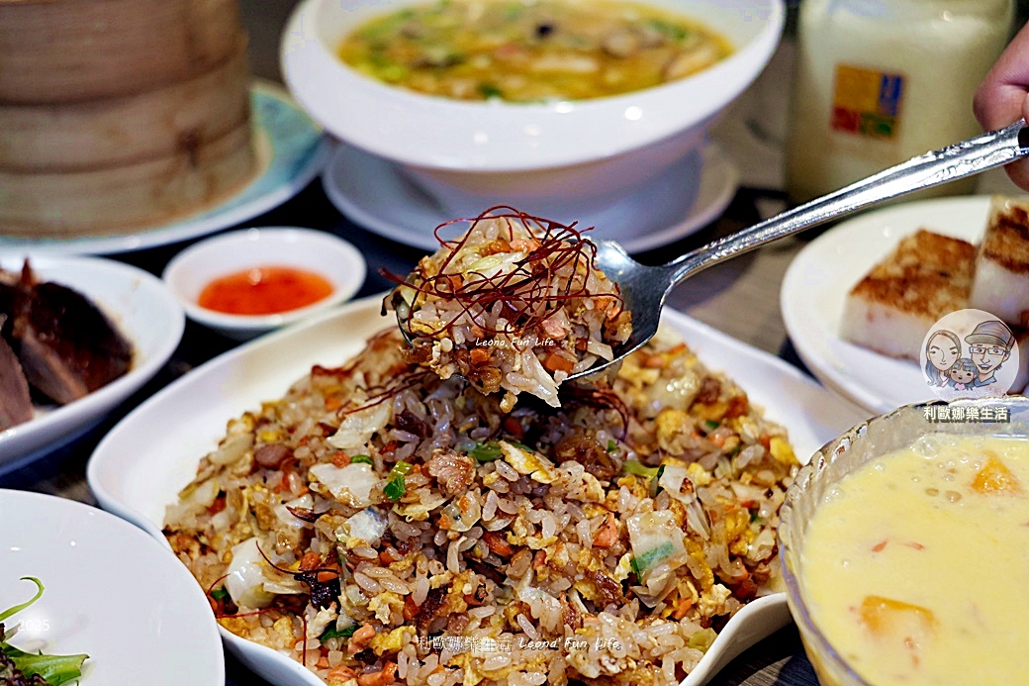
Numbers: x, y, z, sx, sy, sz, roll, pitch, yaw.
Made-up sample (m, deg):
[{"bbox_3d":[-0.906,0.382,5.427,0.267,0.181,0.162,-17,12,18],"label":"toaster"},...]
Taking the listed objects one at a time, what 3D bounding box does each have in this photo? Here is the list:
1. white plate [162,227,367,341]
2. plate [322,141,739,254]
[{"bbox_3d":[-0.104,-0.018,0.555,0.084,0.025,0.084,0,32,0],"label":"white plate"},{"bbox_3d":[0.008,-0.078,0.652,0.204,0.023,0.204,0,32,0],"label":"plate"}]

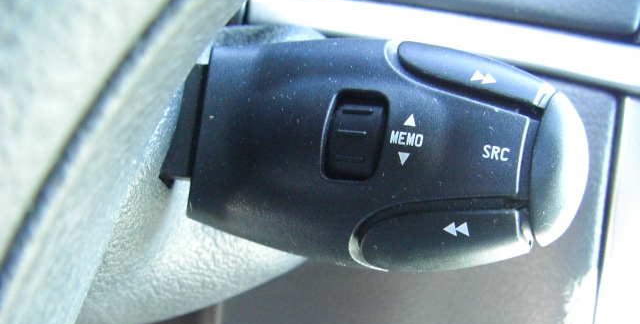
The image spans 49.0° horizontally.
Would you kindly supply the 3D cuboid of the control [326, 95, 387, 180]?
[{"bbox_3d":[0.007,-0.005,0.148,0.012,0.017,0.006,6,-3,0],"label":"control"}]

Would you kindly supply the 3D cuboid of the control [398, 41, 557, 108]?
[{"bbox_3d":[0.033,-0.019,0.149,0.033,0.007,0.007,18,-15,0],"label":"control"}]

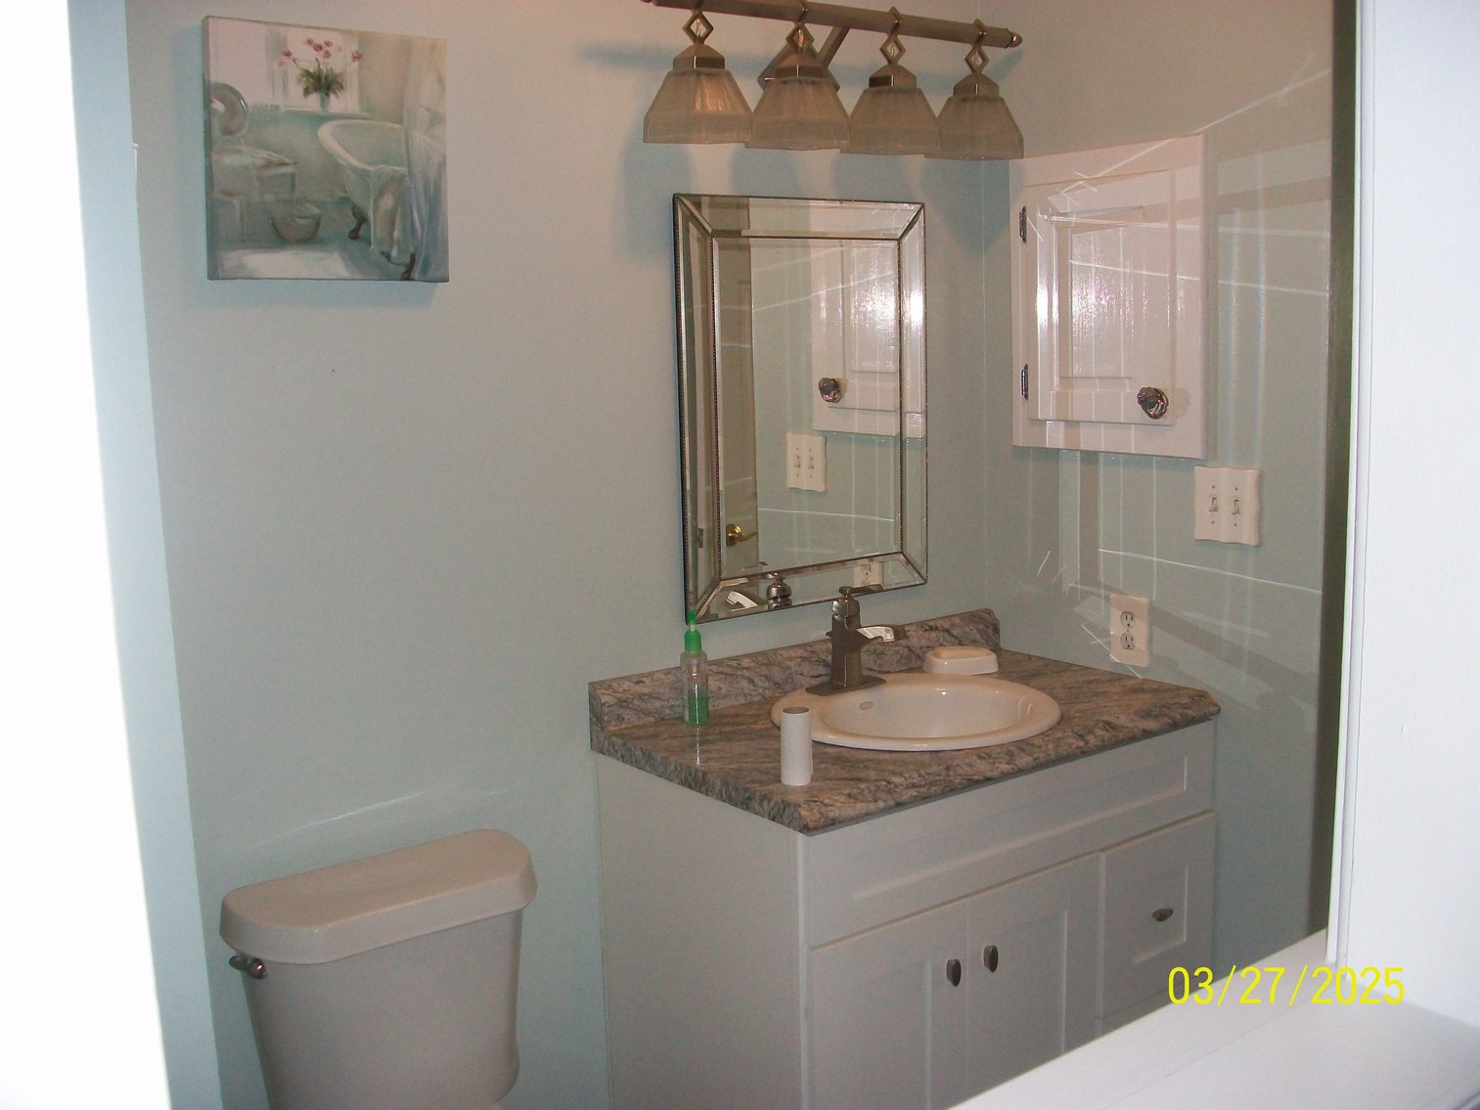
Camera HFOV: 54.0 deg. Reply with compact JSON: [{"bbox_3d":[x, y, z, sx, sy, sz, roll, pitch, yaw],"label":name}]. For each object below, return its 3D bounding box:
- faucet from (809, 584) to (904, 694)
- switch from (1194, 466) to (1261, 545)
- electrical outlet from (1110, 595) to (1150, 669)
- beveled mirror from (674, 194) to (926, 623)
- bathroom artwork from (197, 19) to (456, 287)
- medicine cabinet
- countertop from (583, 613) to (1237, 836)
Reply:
[{"bbox_3d":[0.212,0.143,2.509,0.157,0.175,0.168,-8,11,-36],"label":"faucet"},{"bbox_3d":[0.804,-0.081,2.402,0.015,0.125,0.128,-8,11,-36],"label":"switch"},{"bbox_3d":[0.698,0.135,2.599,0.008,0.125,0.083,-8,11,-36],"label":"electrical outlet"},{"bbox_3d":[0.120,-0.265,2.545,0.551,0.706,0.026,-8,11,-36],"label":"beveled mirror"},{"bbox_3d":[-0.559,-0.547,1.988,0.335,0.340,0.036,-6,10,-36],"label":"bathroom artwork"},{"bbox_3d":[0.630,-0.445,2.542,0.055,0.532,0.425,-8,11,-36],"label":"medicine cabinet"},{"bbox_3d":[0.290,0.241,2.408,0.920,0.110,0.557,-8,11,-36],"label":"countertop"}]

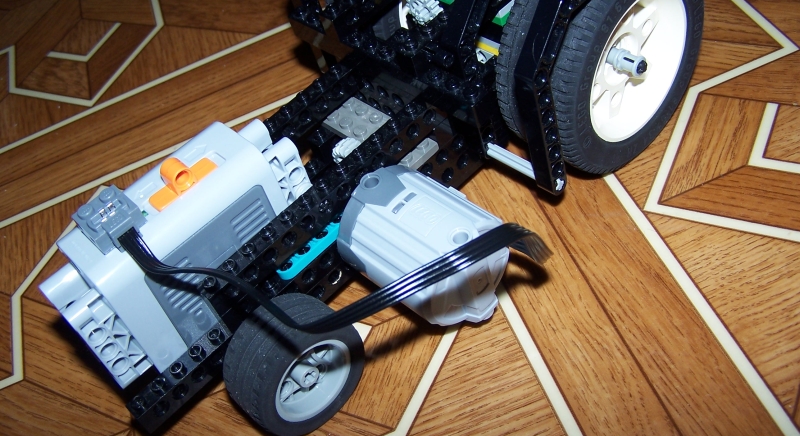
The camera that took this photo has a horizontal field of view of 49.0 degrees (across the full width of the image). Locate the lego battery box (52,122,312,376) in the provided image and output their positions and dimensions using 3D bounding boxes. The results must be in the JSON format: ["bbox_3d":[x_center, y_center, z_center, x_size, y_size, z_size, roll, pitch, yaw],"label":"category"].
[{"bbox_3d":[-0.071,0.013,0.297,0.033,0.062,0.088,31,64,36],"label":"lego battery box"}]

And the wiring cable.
[{"bbox_3d":[-0.017,0.017,0.250,0.125,0.048,0.038,-6,51,15],"label":"wiring cable"}]

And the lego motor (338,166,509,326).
[{"bbox_3d":[0.009,0.011,0.280,0.048,0.040,0.040,31,64,36],"label":"lego motor"}]

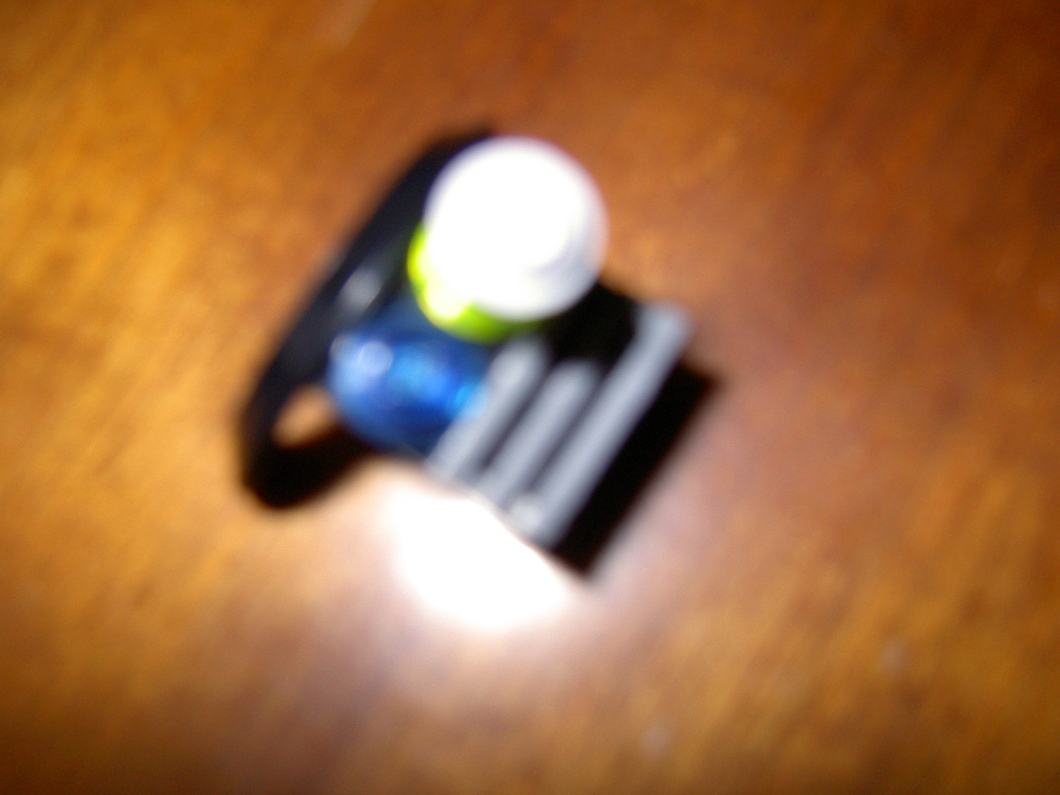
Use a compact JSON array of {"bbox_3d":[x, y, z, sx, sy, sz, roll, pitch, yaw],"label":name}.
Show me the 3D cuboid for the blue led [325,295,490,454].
[{"bbox_3d":[-0.008,-0.001,0.075,0.011,0.011,0.011,28,73,13],"label":"blue led"}]

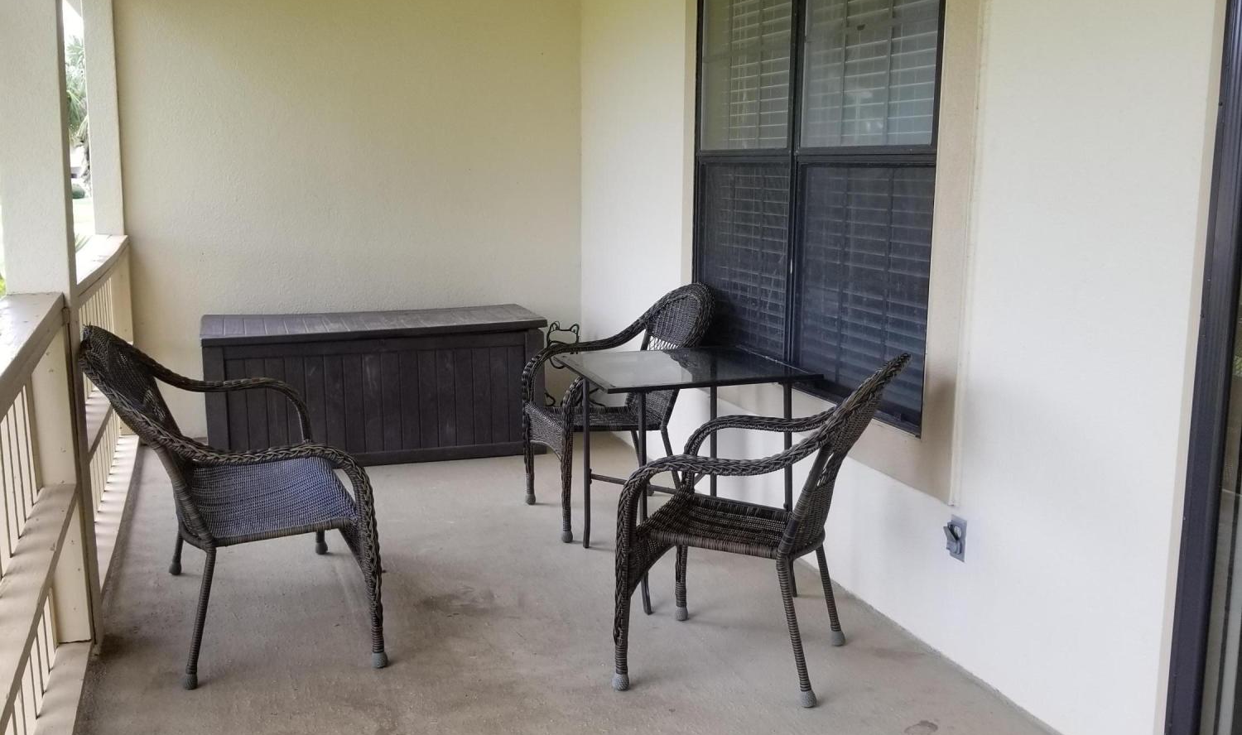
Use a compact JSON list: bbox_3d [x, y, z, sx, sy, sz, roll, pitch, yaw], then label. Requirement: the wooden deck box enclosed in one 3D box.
[{"bbox_3d":[-1.202,0.082,6.049,1.555,0.645,0.720,-3,10,-18],"label":"wooden deck box"}]

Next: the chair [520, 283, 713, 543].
[{"bbox_3d":[0.022,0.134,4.967,0.740,0.925,0.610,-3,10,-18],"label":"chair"}]

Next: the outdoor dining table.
[{"bbox_3d":[0.209,0.349,4.330,0.755,0.720,0.700,-3,10,-18],"label":"outdoor dining table"}]

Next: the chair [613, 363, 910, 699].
[{"bbox_3d":[0.411,0.397,3.473,0.745,0.920,0.610,4,10,18],"label":"chair"}]

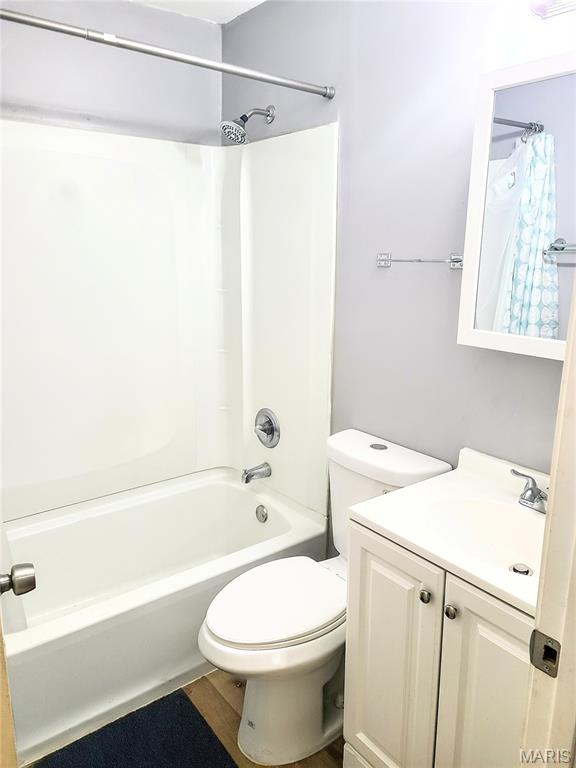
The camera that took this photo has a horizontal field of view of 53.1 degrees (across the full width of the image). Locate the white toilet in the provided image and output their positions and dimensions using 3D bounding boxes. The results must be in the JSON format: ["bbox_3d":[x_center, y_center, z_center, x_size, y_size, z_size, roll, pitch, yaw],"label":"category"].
[{"bbox_3d":[0.063,0.673,1.804,0.763,0.860,0.441,-10,17,-37],"label":"white toilet"}]

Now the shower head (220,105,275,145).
[{"bbox_3d":[-0.152,-0.985,2.185,0.217,0.152,0.118,-10,17,-37],"label":"shower head"}]

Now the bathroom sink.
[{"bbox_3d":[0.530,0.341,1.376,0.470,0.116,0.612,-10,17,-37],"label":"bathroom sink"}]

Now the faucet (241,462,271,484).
[{"bbox_3d":[-0.148,0.398,2.561,0.139,0.071,0.059,-10,17,-37],"label":"faucet"}]

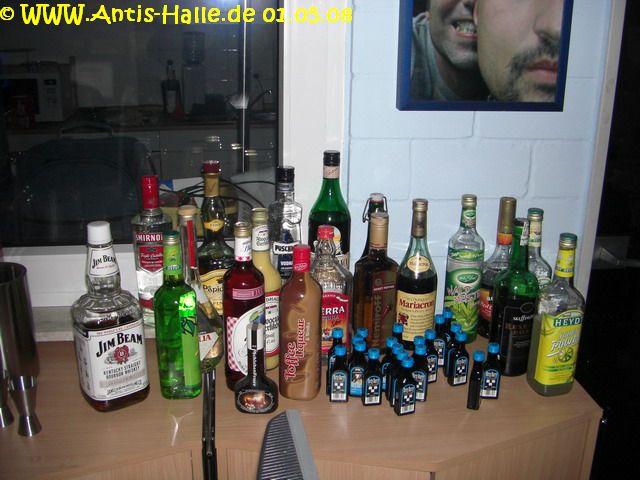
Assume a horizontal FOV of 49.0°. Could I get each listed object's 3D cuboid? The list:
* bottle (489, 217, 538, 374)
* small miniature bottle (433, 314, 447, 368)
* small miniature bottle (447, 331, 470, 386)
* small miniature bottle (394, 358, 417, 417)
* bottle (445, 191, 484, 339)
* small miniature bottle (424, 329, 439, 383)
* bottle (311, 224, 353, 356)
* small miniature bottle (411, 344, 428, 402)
[{"bbox_3d":[0.358,0.103,1.279,0.078,0.285,0.078,-3,17,-13],"label":"bottle"},{"bbox_3d":[0.221,0.189,1.311,0.029,0.097,0.021,-4,17,-17],"label":"small miniature bottle"},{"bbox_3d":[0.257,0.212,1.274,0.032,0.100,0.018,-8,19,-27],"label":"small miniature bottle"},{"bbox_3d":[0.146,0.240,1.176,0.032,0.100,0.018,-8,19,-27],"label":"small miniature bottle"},{"bbox_3d":[0.301,0.059,1.445,0.075,0.296,0.075,-2,17,-8],"label":"bottle"},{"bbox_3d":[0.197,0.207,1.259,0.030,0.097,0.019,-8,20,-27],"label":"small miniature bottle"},{"bbox_3d":[0.009,0.101,1.318,0.104,0.260,0.070,-2,18,-10],"label":"bottle"},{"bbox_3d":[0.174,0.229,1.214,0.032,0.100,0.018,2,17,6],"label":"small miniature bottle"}]

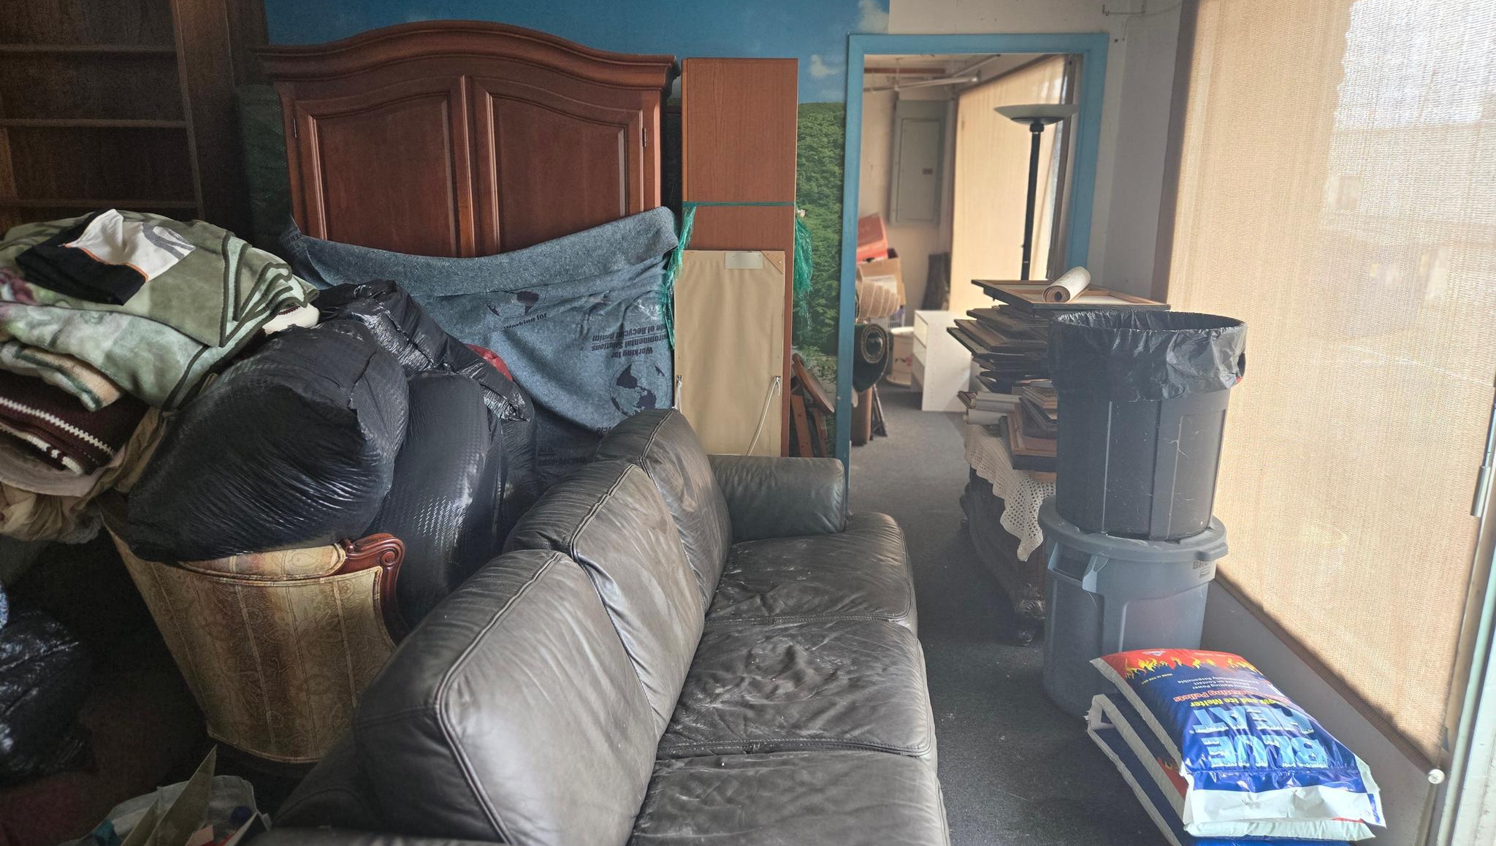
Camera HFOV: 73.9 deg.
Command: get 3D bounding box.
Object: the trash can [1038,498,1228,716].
[{"bbox_3d":[1.160,0.572,3.091,0.530,0.600,0.530,1,15,1],"label":"trash can"}]

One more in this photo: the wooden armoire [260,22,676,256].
[{"bbox_3d":[-0.982,-0.435,3.939,1.440,2.090,0.600,0,15,-1],"label":"wooden armoire"}]

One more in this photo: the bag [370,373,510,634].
[{"bbox_3d":[-0.887,0.209,2.845,0.430,0.780,0.450,1,15,1],"label":"bag"}]

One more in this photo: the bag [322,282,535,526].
[{"bbox_3d":[-0.995,-0.048,3.110,0.700,0.780,0.550,1,15,1],"label":"bag"}]

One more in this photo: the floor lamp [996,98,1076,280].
[{"bbox_3d":[1.257,-0.480,4.554,0.360,1.870,0.360,1,15,1],"label":"floor lamp"}]

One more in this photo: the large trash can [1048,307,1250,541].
[{"bbox_3d":[1.165,0.000,2.966,0.520,0.600,0.520,1,15,1],"label":"large trash can"}]

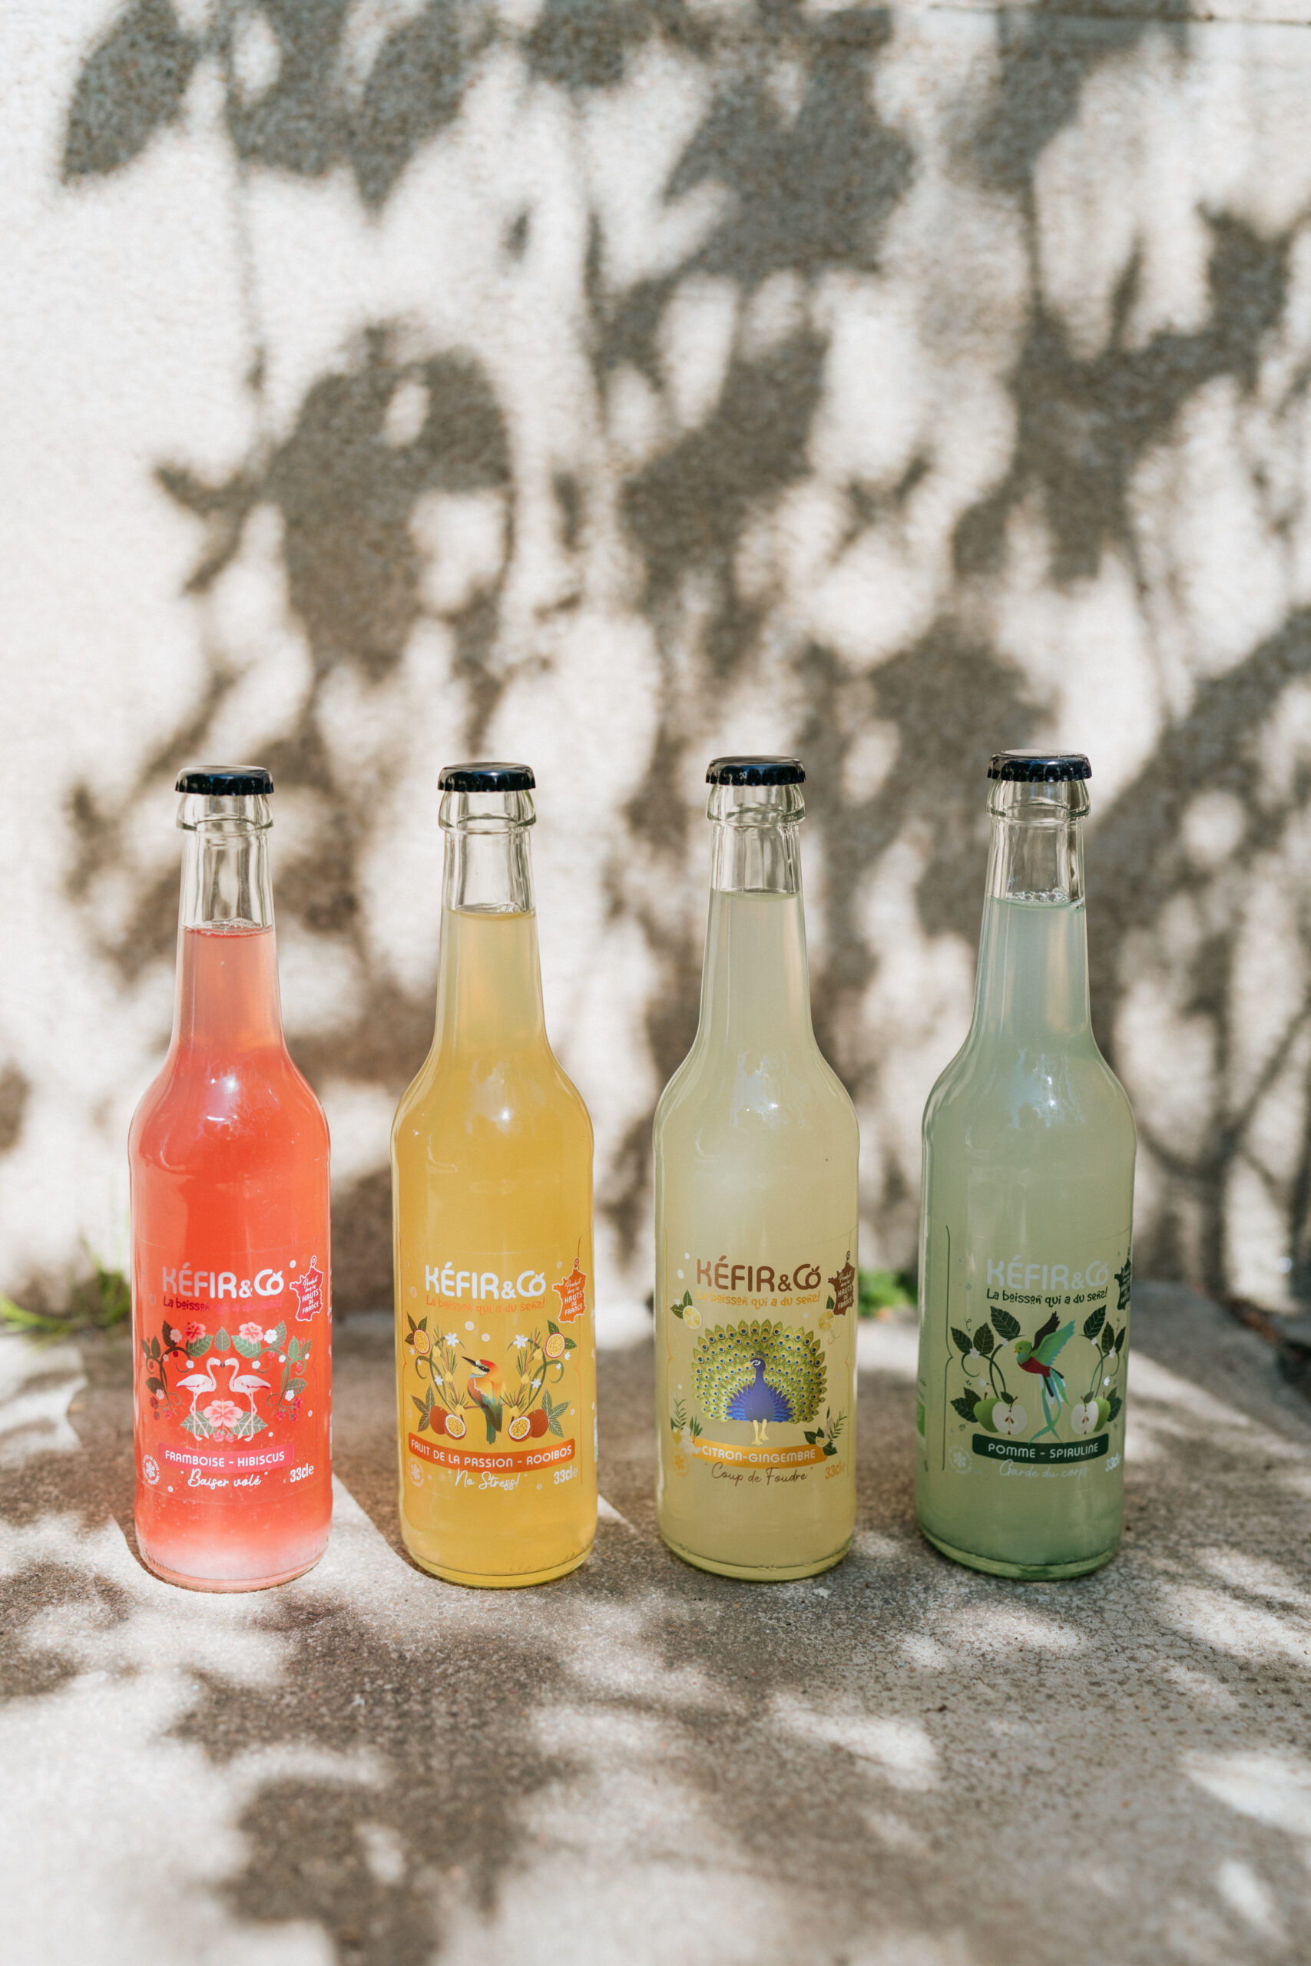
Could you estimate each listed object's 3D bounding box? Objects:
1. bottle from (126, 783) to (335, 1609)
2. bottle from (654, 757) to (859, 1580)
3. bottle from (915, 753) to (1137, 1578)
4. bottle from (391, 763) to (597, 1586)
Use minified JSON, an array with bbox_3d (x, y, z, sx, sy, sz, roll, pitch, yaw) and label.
[{"bbox_3d":[-0.127,0.056,0.572,0.061,0.238,0.061,-1,7,-7],"label":"bottle"},{"bbox_3d":[0.030,0.053,0.572,0.061,0.238,0.061,0,7,0],"label":"bottle"},{"bbox_3d":[0.111,0.051,0.567,0.061,0.238,0.061,0,7,-4],"label":"bottle"},{"bbox_3d":[-0.048,0.055,0.571,0.061,0.238,0.061,0,7,2],"label":"bottle"}]

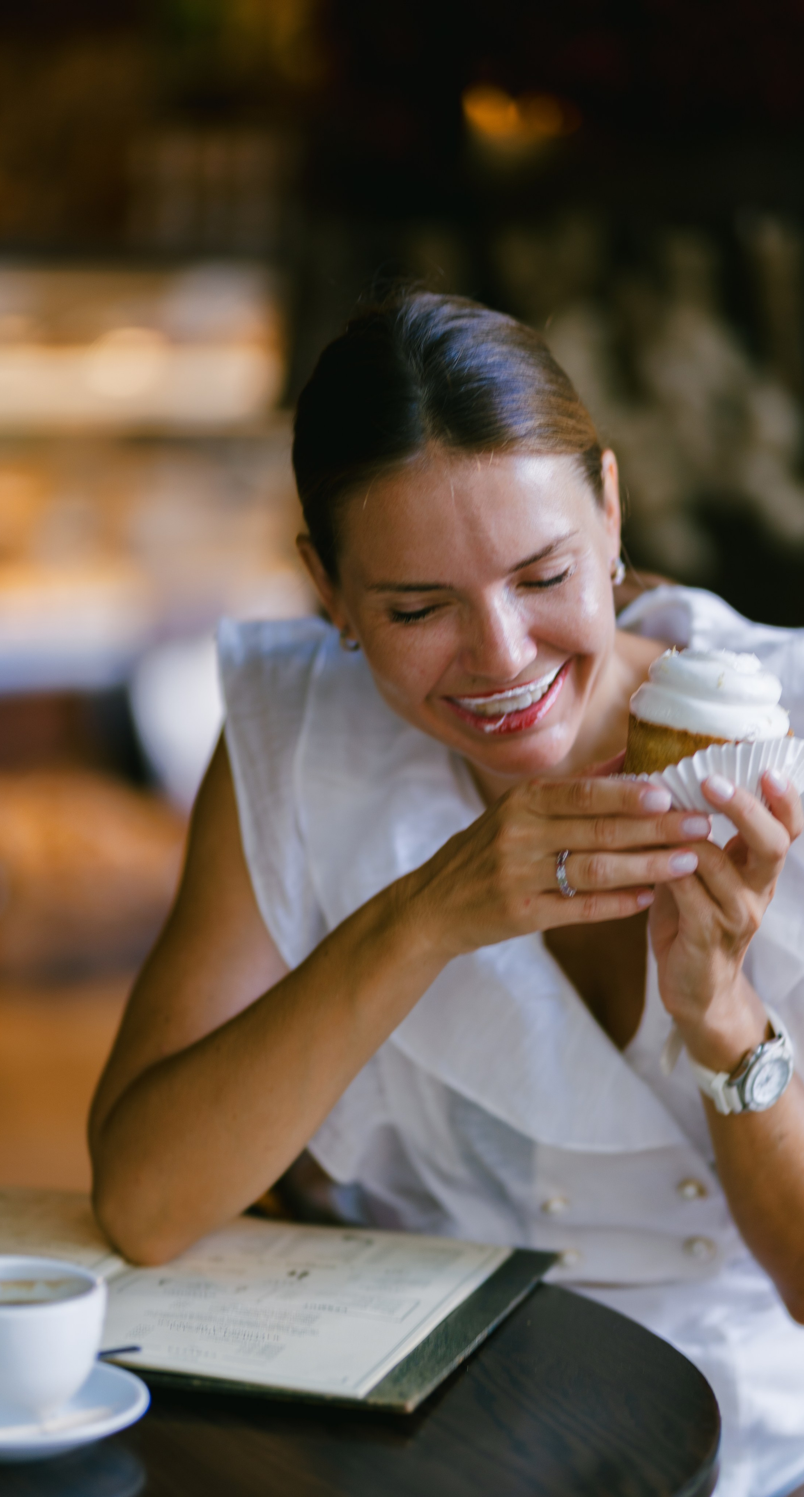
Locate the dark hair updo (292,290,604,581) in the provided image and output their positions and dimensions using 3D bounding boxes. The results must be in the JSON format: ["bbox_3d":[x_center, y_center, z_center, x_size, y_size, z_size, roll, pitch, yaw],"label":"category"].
[{"bbox_3d":[0.023,-0.140,1.803,0.158,0.190,0.215,-14,26,-10],"label":"dark hair updo"}]

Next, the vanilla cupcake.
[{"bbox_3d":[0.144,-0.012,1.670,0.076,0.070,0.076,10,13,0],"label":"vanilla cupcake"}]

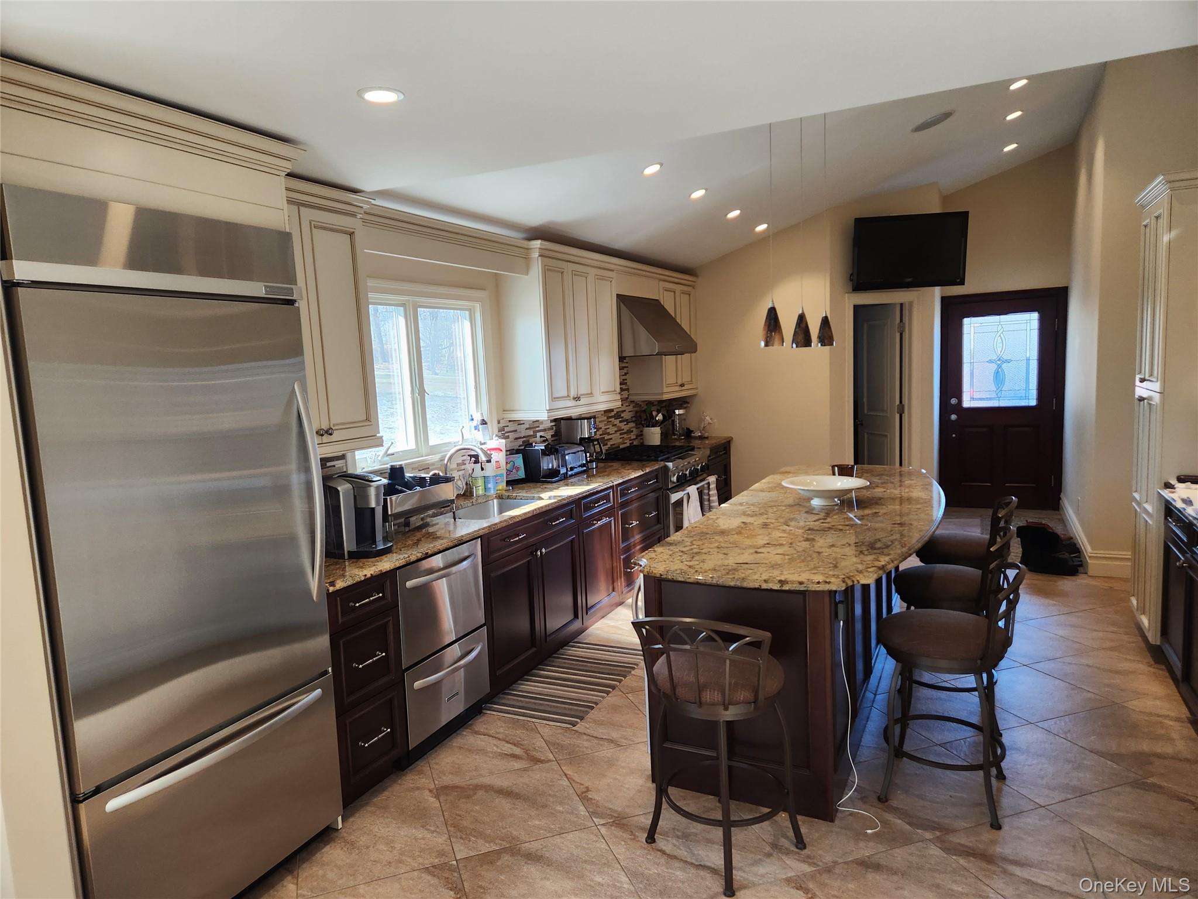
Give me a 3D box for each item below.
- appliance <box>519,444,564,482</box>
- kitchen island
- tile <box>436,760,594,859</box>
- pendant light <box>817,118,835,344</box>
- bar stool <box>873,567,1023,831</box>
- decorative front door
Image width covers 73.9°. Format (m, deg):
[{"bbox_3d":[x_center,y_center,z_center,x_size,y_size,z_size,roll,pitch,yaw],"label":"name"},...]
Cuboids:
[{"bbox_3d":[-0.375,0.083,5.452,0.250,0.250,0.210,1,7,25],"label":"appliance"},{"bbox_3d":[1.240,0.732,4.208,1.057,0.887,2.890,1,7,25],"label":"kitchen island"},{"bbox_3d":[-0.330,1.358,3.028,0.507,0.010,0.507,-5,7,-20],"label":"tile"},{"bbox_3d":[1.294,-1.242,4.551,0.108,1.302,0.108,1,7,25],"label":"pendant light"},{"bbox_3d":[1.330,0.869,3.014,0.500,0.880,0.455,1,7,25],"label":"bar stool"},{"bbox_3d":[3.946,-0.469,7.831,1.082,2.124,0.080,1,7,26],"label":"decorative front door"}]

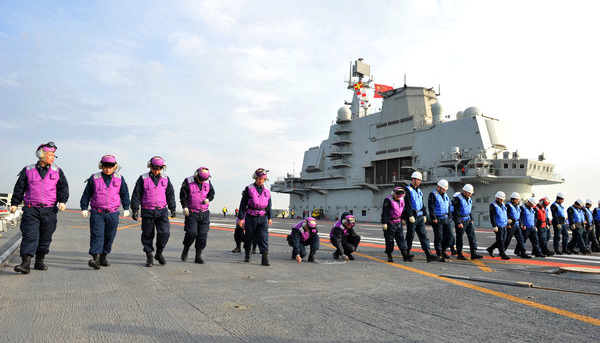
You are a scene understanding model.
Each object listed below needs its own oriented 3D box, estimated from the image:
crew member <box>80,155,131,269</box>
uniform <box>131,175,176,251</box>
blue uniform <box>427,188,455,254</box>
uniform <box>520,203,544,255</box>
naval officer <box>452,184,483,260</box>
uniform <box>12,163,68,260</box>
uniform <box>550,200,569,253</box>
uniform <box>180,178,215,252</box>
[{"bbox_3d":[-2.977,0.600,6.150,0.650,1.727,0.470,5,-7,-27],"label":"crew member"},{"bbox_3d":[-2.396,0.673,6.594,0.700,1.322,0.400,5,-7,-29],"label":"uniform"},{"bbox_3d":[3.094,1.111,8.751,0.540,1.391,0.420,6,-7,-33],"label":"blue uniform"},{"bbox_3d":[6.457,1.622,11.100,0.540,1.436,0.460,6,-8,-33],"label":"uniform"},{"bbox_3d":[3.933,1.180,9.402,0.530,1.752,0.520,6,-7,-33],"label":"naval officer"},{"bbox_3d":[-3.571,0.513,5.500,0.650,1.284,0.400,5,-7,-29],"label":"uniform"},{"bbox_3d":[7.542,1.610,11.687,0.520,1.493,0.400,6,-7,-33],"label":"uniform"},{"bbox_3d":[-1.826,0.776,7.126,0.560,1.312,0.420,5,-7,-28],"label":"uniform"}]

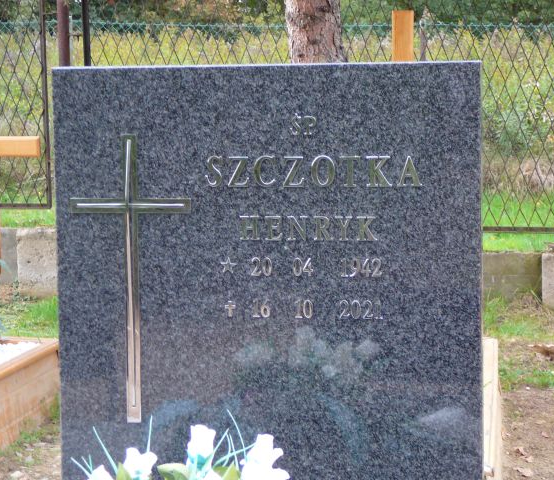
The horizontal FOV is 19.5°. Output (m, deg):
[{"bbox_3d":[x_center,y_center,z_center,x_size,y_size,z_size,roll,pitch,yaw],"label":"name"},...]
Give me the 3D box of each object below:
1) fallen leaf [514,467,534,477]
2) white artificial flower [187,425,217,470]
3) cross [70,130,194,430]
[{"bbox_3d":[0.759,0.712,4.950,0.063,0.020,0.055,-1,5,0],"label":"fallen leaf"},{"bbox_3d":[-0.099,0.276,2.140,0.040,0.060,0.040,0,5,6],"label":"white artificial flower"},{"bbox_3d":[-0.244,0.064,2.690,0.203,0.480,0.016,0,3,7],"label":"cross"}]

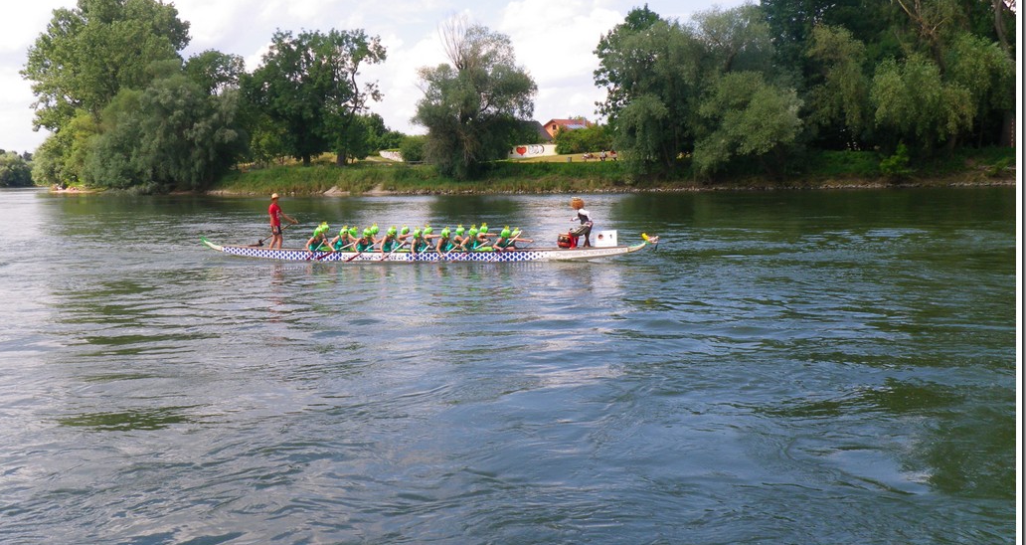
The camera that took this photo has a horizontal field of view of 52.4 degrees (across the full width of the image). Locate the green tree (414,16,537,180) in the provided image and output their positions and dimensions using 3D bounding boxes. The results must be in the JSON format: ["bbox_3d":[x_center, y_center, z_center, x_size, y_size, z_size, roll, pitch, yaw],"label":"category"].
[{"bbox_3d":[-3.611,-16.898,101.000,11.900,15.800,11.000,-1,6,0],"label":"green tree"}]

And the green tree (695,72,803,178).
[{"bbox_3d":[20.603,-12.796,91.000,9.540,9.370,9.500,-2,6,0],"label":"green tree"}]

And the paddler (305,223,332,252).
[{"bbox_3d":[-4.912,-0.740,26.602,0.750,0.880,0.550,0,6,19],"label":"paddler"}]

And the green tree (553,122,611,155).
[{"bbox_3d":[8.602,-16.412,128.000,7.500,4.200,5.500,-1,6,0],"label":"green tree"}]

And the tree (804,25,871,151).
[{"bbox_3d":[29.478,-16.799,95.000,5.980,11.590,6.000,-2,6,0],"label":"tree"}]

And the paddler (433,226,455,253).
[{"bbox_3d":[-1.637,-0.642,25.485,0.750,0.880,0.550,0,6,19],"label":"paddler"}]

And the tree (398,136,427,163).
[{"bbox_3d":[-11.305,-13.892,118.000,3.370,3.150,3.400,-2,6,0],"label":"tree"}]

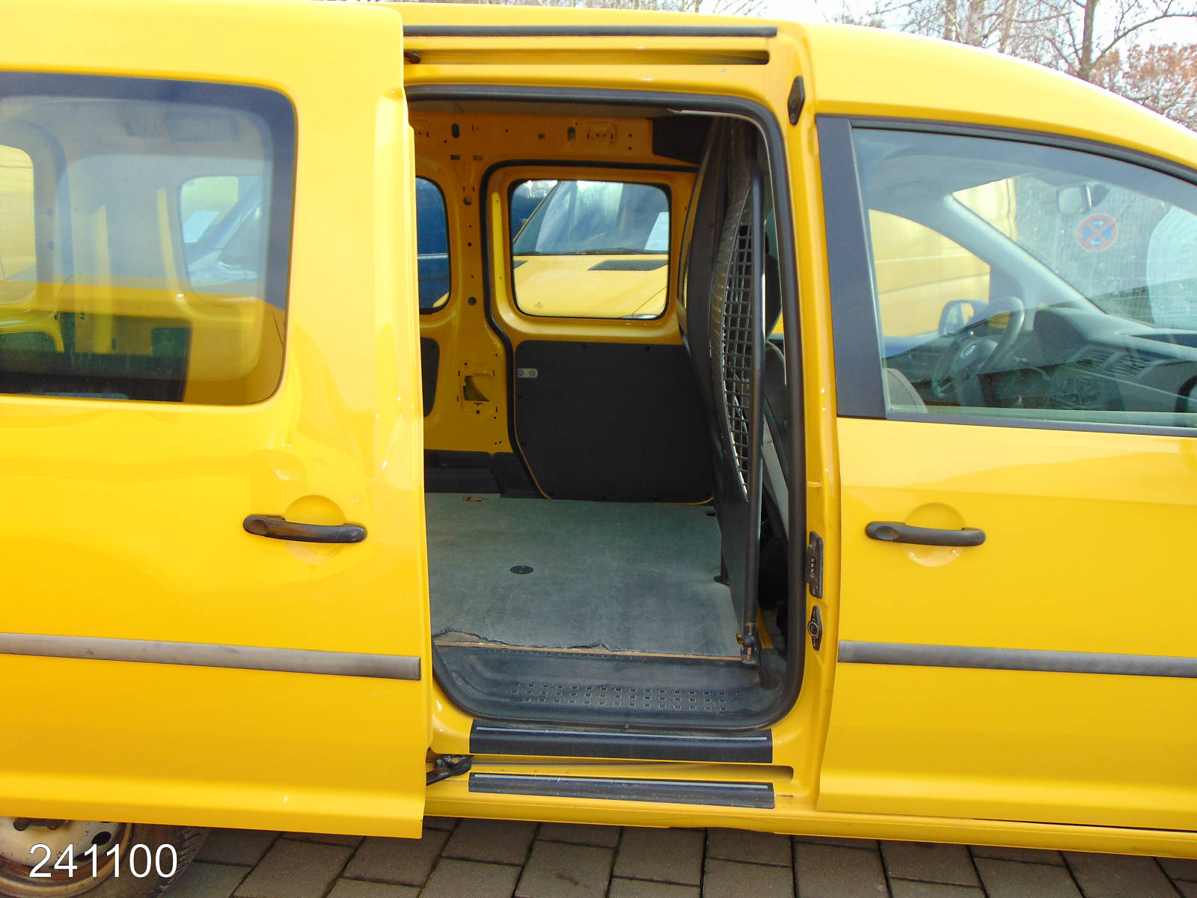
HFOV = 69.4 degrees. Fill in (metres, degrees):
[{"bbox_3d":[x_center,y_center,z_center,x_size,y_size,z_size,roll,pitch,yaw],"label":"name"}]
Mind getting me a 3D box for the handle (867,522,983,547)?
[{"bbox_3d":[0.568,0.148,1.500,0.205,0.033,0.045,2,13,0],"label":"handle"}]

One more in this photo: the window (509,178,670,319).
[{"bbox_3d":[-0.029,-0.694,3.020,0.560,0.475,0.050,2,24,0],"label":"window"}]

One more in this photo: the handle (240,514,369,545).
[{"bbox_3d":[-0.488,0.133,1.440,0.204,0.034,0.046,2,13,0],"label":"handle"}]

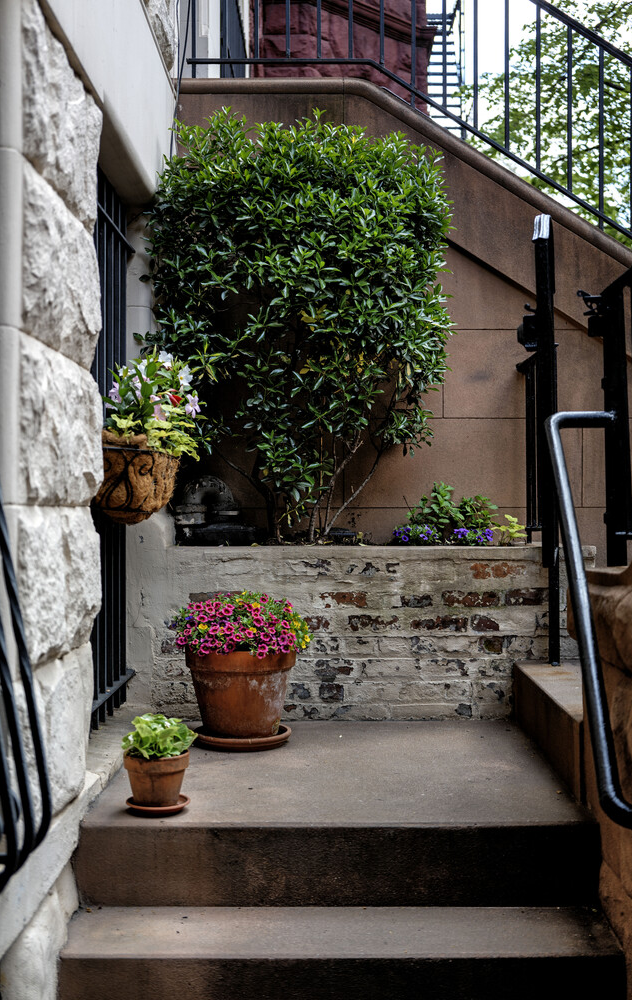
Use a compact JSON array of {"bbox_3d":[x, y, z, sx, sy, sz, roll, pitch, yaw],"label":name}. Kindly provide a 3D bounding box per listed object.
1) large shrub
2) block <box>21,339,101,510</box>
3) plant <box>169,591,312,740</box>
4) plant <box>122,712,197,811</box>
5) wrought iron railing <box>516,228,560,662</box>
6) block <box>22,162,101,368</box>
[{"bbox_3d":[-0.061,-0.612,4.131,1.071,1.489,0.836,0,0,0],"label":"large shrub"},{"bbox_3d":[-0.678,-0.163,2.754,0.224,0.352,0.673,0,0,0],"label":"block"},{"bbox_3d":[-0.221,0.479,3.499,0.413,0.439,0.403,0,0,0],"label":"plant"},{"bbox_3d":[-0.359,0.595,2.744,0.175,0.212,0.171,0,0,0],"label":"plant"},{"bbox_3d":[0.722,-0.189,3.998,0.102,1.408,0.653,0,0,0],"label":"wrought iron railing"},{"bbox_3d":[-0.678,-0.515,2.754,0.224,0.359,0.673,0,0,0],"label":"block"}]

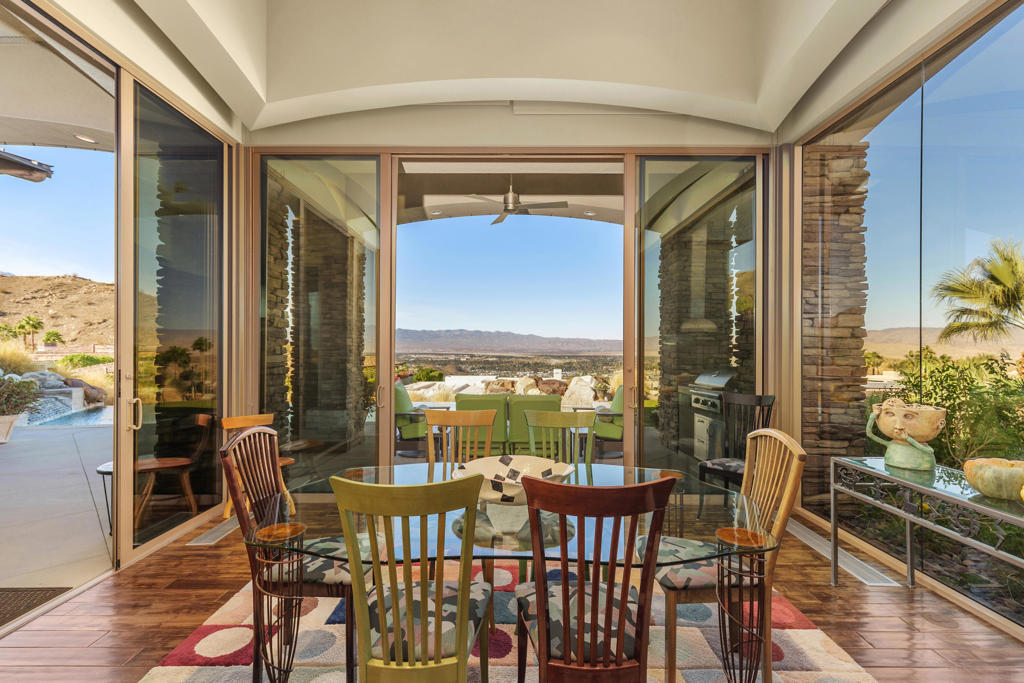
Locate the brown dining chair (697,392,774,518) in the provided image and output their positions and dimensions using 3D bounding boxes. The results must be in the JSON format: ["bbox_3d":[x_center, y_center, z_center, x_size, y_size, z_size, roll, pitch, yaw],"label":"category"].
[{"bbox_3d":[1.850,0.955,3.730,0.560,0.990,0.470,1,-1,-42],"label":"brown dining chair"}]

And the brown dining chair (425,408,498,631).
[{"bbox_3d":[-0.290,0.900,2.470,0.460,1.010,0.560,0,-1,0],"label":"brown dining chair"}]

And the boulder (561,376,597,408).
[{"bbox_3d":[1.668,1.235,11.500,0.860,0.740,0.700,0,-1,0],"label":"boulder"}]

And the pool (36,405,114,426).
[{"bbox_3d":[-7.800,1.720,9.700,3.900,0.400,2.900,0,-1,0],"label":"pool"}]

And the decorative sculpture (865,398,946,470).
[{"bbox_3d":[2.140,0.489,2.475,0.270,0.370,0.310,0,-1,-24],"label":"decorative sculpture"}]

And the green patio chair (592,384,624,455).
[{"bbox_3d":[1.250,1.020,6.000,0.760,0.910,0.640,0,-1,6],"label":"green patio chair"}]

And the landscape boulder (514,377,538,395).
[{"bbox_3d":[0.417,1.315,13.100,0.700,0.620,0.600,0,-1,0],"label":"landscape boulder"}]

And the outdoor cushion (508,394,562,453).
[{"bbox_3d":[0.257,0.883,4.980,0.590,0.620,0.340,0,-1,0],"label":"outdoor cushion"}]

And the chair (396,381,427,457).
[{"bbox_3d":[-1.310,1.007,6.000,0.800,0.970,0.700,0,-1,-3],"label":"chair"}]

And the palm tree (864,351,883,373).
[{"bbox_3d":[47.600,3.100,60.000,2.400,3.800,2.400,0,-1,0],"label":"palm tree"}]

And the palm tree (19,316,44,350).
[{"bbox_3d":[-63.300,-0.989,60.000,2.500,4.700,2.500,0,-1,0],"label":"palm tree"}]

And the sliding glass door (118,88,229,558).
[{"bbox_3d":[-2.440,-0.120,3.350,0.070,3.060,1.060,0,-1,0],"label":"sliding glass door"}]

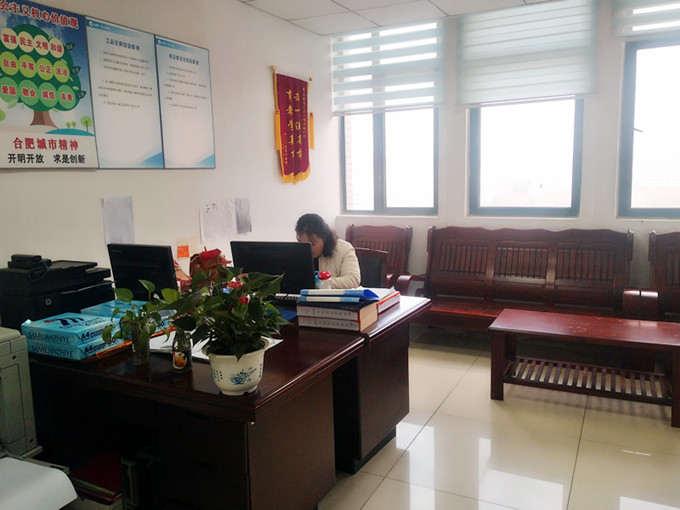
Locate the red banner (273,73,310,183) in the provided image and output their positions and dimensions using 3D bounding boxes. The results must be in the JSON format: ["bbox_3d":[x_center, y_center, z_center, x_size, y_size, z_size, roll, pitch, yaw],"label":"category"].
[{"bbox_3d":[-0.358,-1.038,4.272,0.040,0.870,0.500,3,9,29],"label":"red banner"}]

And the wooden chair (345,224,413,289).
[{"bbox_3d":[0.242,0.295,4.388,0.680,0.990,0.680,2,9,26],"label":"wooden chair"}]

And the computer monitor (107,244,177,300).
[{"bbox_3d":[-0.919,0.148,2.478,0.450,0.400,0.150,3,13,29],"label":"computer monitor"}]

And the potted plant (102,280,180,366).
[{"bbox_3d":[-0.766,0.263,1.955,0.280,0.315,0.230,3,9,29],"label":"potted plant"}]

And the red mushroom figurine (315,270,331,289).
[{"bbox_3d":[-0.094,0.180,2.808,0.080,0.150,0.070,3,9,28],"label":"red mushroom figurine"}]

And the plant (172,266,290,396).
[{"bbox_3d":[-0.362,0.241,1.692,0.360,0.405,0.350,-2,8,0],"label":"plant"}]

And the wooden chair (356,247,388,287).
[{"bbox_3d":[-0.004,0.459,3.465,0.580,0.950,0.580,3,9,29],"label":"wooden chair"}]

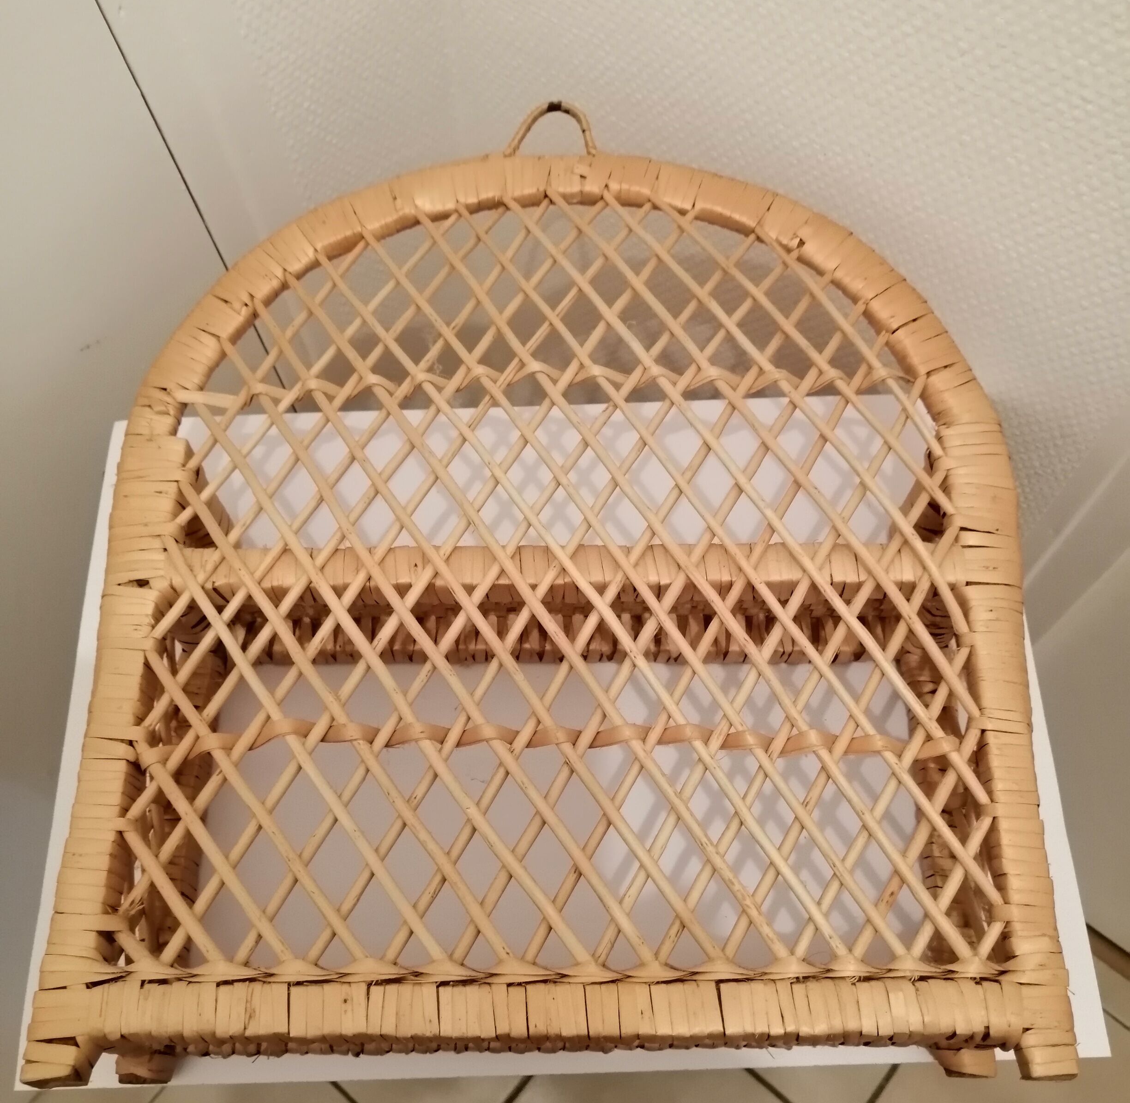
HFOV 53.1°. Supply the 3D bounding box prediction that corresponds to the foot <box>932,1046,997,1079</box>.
[{"bbox_3d":[0.212,0.266,0.600,0.022,0.024,0.022,0,71,0],"label":"foot"}]

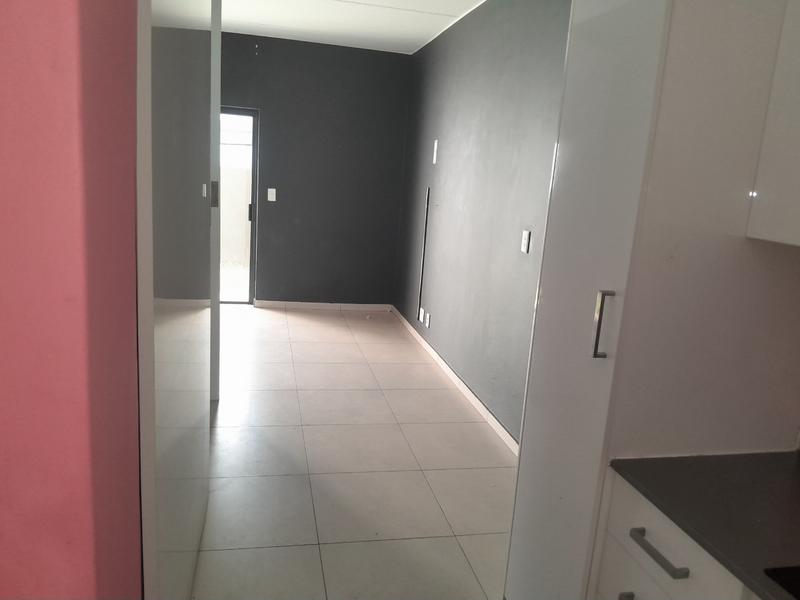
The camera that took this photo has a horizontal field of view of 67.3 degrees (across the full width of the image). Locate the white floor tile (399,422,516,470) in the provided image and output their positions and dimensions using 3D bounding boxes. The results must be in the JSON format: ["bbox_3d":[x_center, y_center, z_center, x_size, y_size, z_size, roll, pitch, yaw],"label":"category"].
[{"bbox_3d":[0.342,0.856,3.564,0.588,0.012,0.600,1,12,-13],"label":"white floor tile"}]

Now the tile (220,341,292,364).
[{"bbox_3d":[-1.205,0.445,5.014,0.600,0.012,0.600,1,12,-13],"label":"tile"}]

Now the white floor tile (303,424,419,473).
[{"bbox_3d":[-0.237,0.842,3.431,0.600,0.012,0.600,1,12,-13],"label":"white floor tile"}]

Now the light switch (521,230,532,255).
[{"bbox_3d":[0.707,-0.325,3.363,0.013,0.119,0.077,1,12,-13],"label":"light switch"}]

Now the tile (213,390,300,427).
[{"bbox_3d":[-0.950,0.700,3.870,0.600,0.012,0.600,1,12,-13],"label":"tile"}]

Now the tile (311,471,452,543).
[{"bbox_3d":[-0.109,0.970,2.859,0.600,0.012,0.600,1,12,-13],"label":"tile"}]

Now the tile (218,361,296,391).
[{"bbox_3d":[-1.077,0.572,4.442,0.600,0.012,0.600,1,12,-13],"label":"tile"}]

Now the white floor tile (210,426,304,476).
[{"bbox_3d":[-0.822,0.828,3.298,0.600,0.012,0.600,1,12,-13],"label":"white floor tile"}]

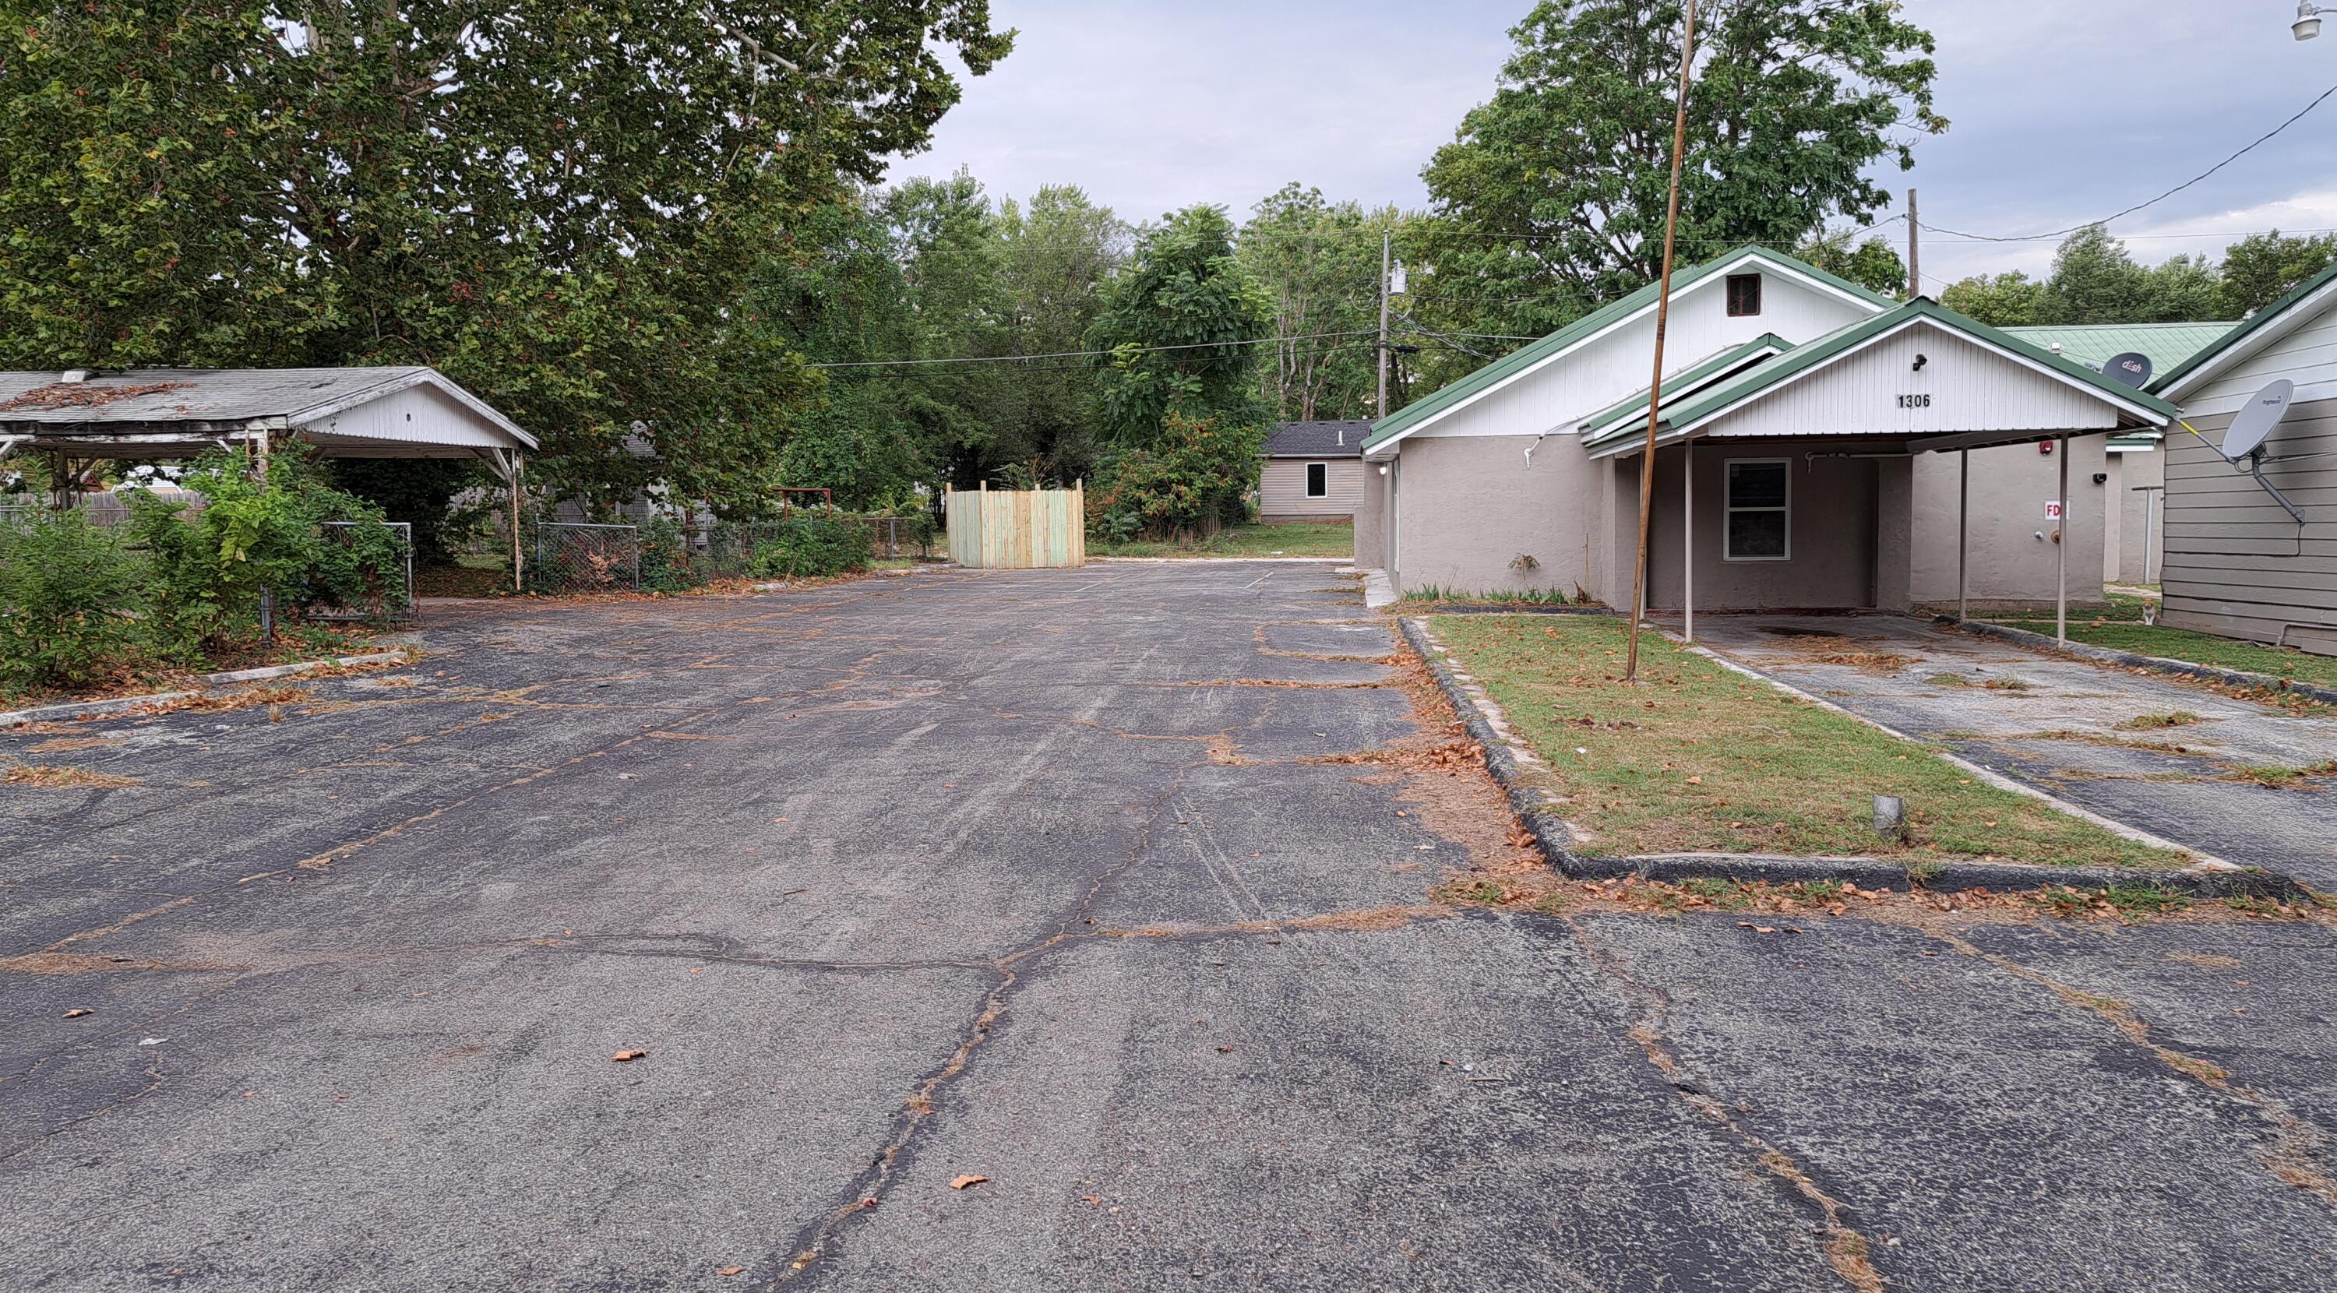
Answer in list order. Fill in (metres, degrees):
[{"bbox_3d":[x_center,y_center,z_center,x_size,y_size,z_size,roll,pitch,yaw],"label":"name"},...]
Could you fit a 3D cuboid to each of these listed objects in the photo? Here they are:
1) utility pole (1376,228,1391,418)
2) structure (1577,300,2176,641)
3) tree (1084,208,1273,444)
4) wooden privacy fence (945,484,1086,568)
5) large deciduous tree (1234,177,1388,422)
[{"bbox_3d":[6.313,-7.569,47.577,0.250,9.106,0.250,-1,4,0],"label":"utility pole"},{"bbox_3d":[8.907,-2.204,21.536,5.516,3.885,6.400,-1,4,7],"label":"structure"},{"bbox_3d":[0.335,-8.408,50.014,5.690,10.224,5.600,-1,4,0],"label":"tree"},{"bbox_3d":[-3.766,-2.987,39.883,3.462,2.076,0.800,-1,4,-5],"label":"wooden privacy fence"},{"bbox_3d":[6.416,-12.907,72.249,6.745,15.180,6.500,-1,4,0],"label":"large deciduous tree"}]

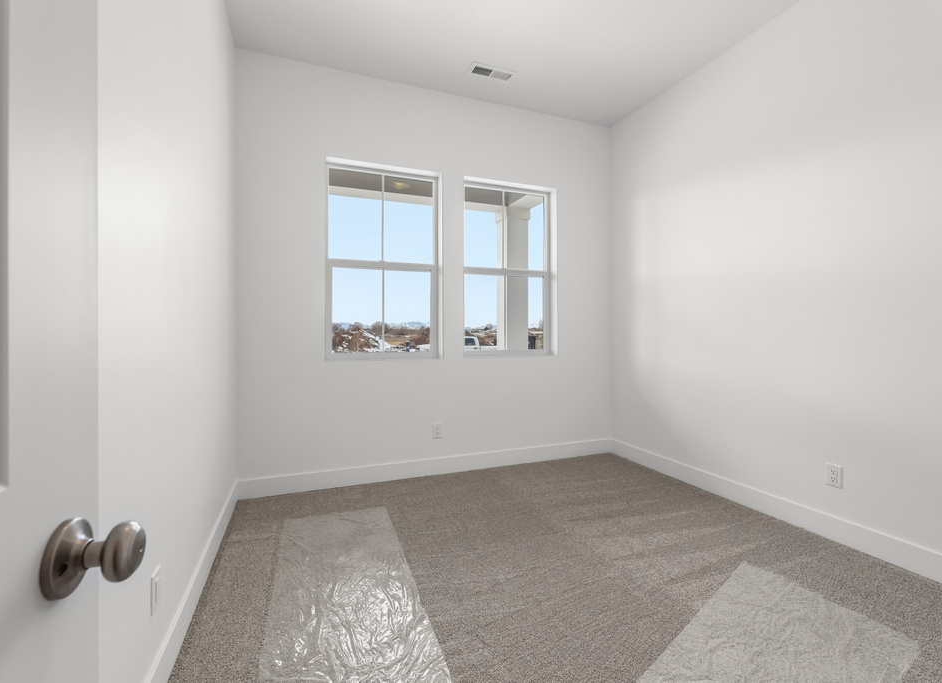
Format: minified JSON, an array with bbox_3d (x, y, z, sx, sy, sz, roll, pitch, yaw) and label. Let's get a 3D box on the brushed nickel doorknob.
[{"bbox_3d":[-0.348,0.201,0.377,0.059,0.067,0.067,0,1,-18],"label":"brushed nickel doorknob"}]

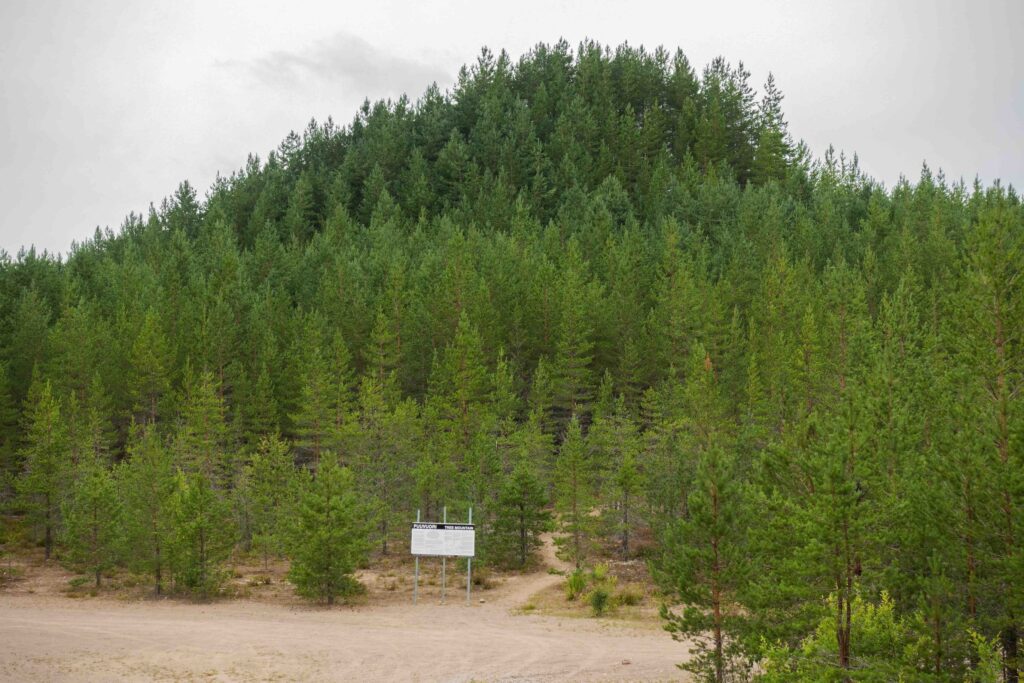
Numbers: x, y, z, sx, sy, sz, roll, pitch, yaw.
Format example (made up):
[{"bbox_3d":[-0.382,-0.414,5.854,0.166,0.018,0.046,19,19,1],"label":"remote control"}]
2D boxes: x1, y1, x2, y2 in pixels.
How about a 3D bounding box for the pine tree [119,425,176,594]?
[{"bbox_3d":[-12.044,5.551,65.800,1.917,5.617,1.917,0,-1,0],"label":"pine tree"}]

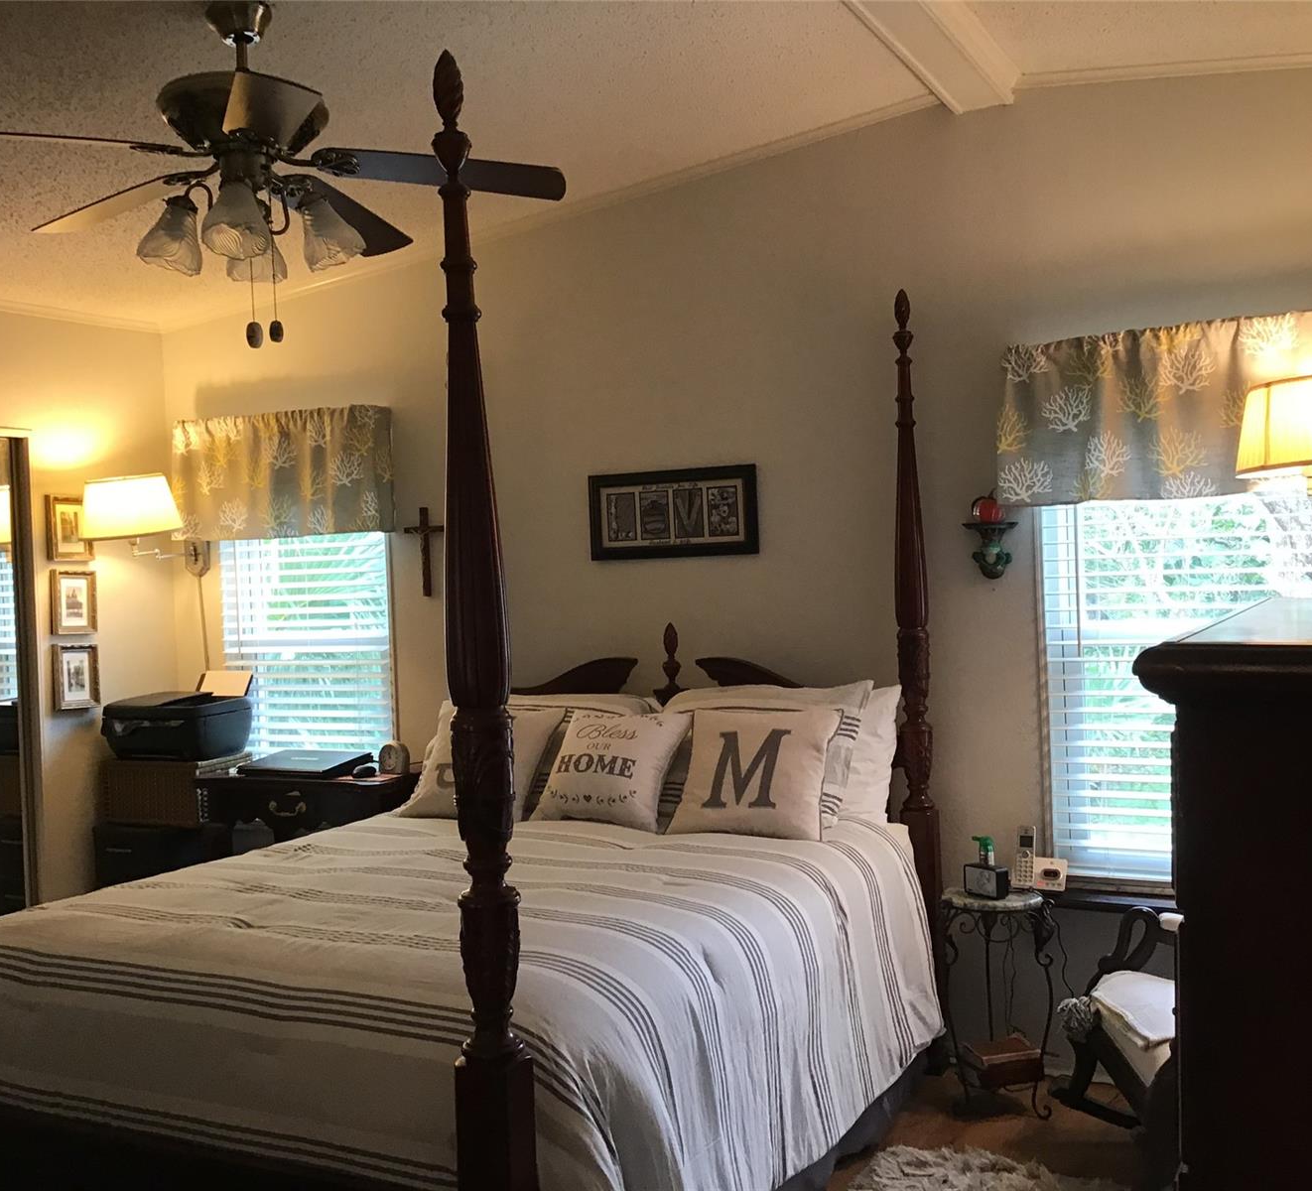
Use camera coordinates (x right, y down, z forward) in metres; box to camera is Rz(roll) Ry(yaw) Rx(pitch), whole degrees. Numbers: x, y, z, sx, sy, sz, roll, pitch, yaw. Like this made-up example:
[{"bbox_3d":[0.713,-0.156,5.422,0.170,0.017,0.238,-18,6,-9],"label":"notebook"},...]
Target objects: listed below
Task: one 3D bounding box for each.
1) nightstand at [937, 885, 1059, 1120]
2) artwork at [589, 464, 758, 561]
[{"bbox_3d":[0.888,1.036,3.655,0.287,0.534,0.287,-2,1,28],"label":"nightstand"},{"bbox_3d":[0.045,-0.247,4.292,0.568,0.267,0.028,-2,1,28],"label":"artwork"}]

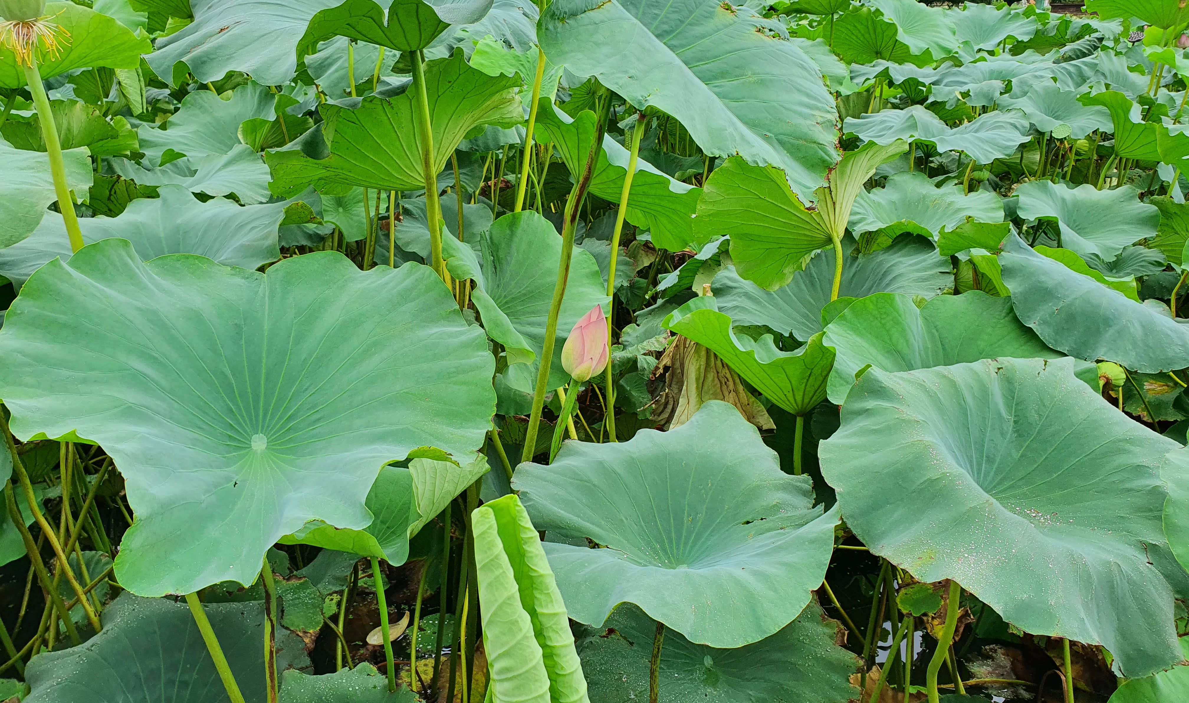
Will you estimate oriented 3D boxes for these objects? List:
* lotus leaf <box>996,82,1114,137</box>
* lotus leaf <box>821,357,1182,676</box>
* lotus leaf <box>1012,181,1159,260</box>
[{"bbox_3d":[2.059,-1.079,4.000,0.490,0.190,0.490,0,29,0],"label":"lotus leaf"},{"bbox_3d":[0.567,0.228,1.300,0.495,0.200,0.500,9,42,-3],"label":"lotus leaf"},{"bbox_3d":[1.579,-0.413,2.900,0.440,0.170,0.450,0,30,0],"label":"lotus leaf"}]

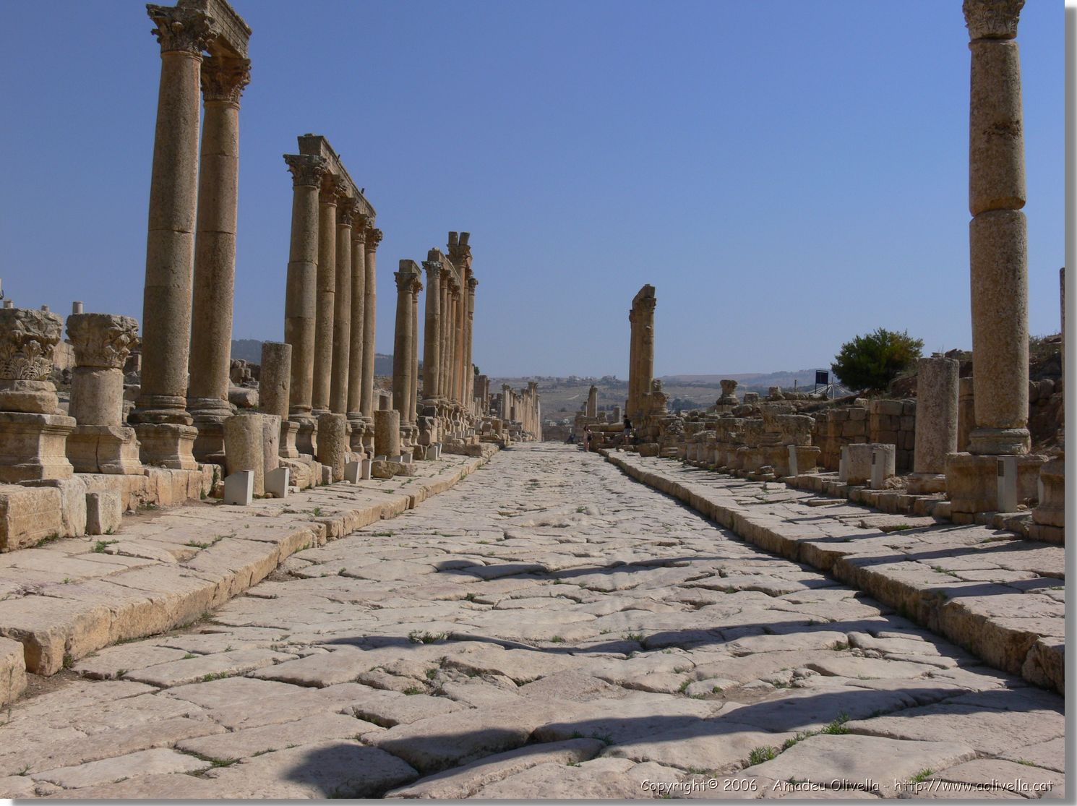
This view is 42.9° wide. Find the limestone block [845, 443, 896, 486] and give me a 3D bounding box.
[{"bbox_3d":[7.096,1.304,29.200,1.000,0.860,1.000,1,-2,1],"label":"limestone block"}]

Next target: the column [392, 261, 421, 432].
[{"bbox_3d":[-6.080,-2.596,63.000,1.250,7.700,1.350,1,-2,1],"label":"column"}]

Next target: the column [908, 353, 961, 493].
[{"bbox_3d":[7.323,0.402,25.200,1.030,2.450,1.030,1,-2,1],"label":"column"}]

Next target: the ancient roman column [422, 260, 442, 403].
[{"bbox_3d":[-6.034,-4.034,78.000,1.170,8.100,1.170,1,-2,1],"label":"ancient roman column"}]

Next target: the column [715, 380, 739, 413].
[{"bbox_3d":[8.948,-0.309,65.000,1.130,1.550,1.130,1,-2,1],"label":"column"}]

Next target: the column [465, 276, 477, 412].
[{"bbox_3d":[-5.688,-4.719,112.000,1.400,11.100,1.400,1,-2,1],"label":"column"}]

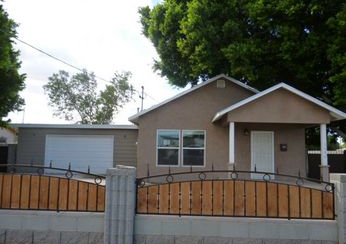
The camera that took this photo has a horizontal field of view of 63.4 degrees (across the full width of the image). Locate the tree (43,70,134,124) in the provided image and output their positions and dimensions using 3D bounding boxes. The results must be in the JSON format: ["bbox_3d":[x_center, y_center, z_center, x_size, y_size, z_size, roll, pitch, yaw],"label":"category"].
[{"bbox_3d":[-7.968,-0.696,25.653,8.300,8.200,7.400,1,-5,0],"label":"tree"}]

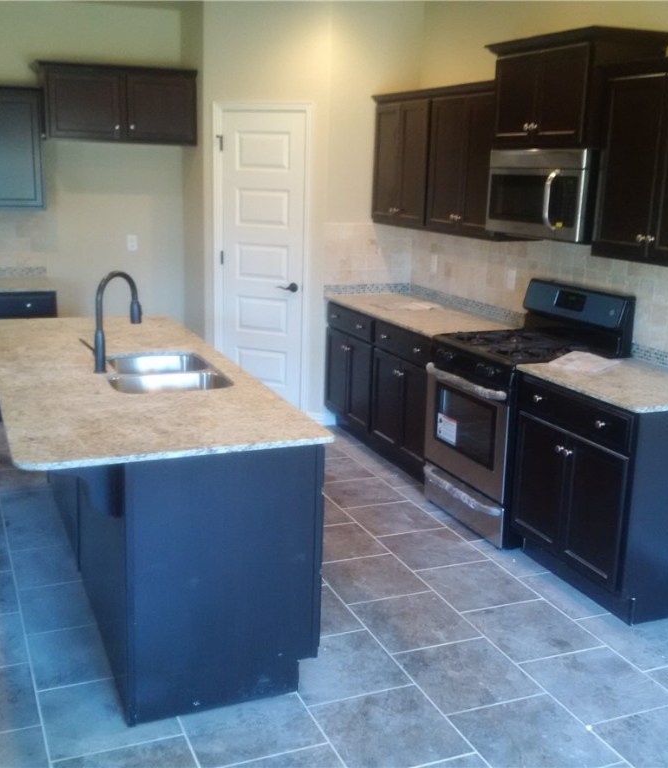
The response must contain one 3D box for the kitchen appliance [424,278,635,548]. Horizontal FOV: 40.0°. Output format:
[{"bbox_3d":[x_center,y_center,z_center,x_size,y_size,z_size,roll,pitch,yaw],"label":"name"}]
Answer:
[{"bbox_3d":[0.933,0.117,4.618,0.693,1.165,0.758,-4,15,-22],"label":"kitchen appliance"}]

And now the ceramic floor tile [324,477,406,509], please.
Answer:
[{"bbox_3d":[0.146,0.599,5.043,0.402,0.010,0.402,-4,15,-22],"label":"ceramic floor tile"}]

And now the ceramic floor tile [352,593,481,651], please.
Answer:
[{"bbox_3d":[0.317,0.947,3.641,0.405,0.010,0.405,-4,14,-22],"label":"ceramic floor tile"}]

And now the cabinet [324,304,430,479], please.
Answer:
[{"bbox_3d":[0.526,0.004,5.724,0.635,0.880,1.532,-4,14,-22],"label":"cabinet"}]

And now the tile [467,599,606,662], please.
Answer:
[{"bbox_3d":[0.771,0.965,3.589,0.402,0.010,0.402,-4,15,-22],"label":"tile"}]

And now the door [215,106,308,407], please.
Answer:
[{"bbox_3d":[-0.483,-0.778,6.277,0.640,2.060,0.050,7,15,21],"label":"door"}]

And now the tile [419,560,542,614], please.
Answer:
[{"bbox_3d":[0.615,0.873,3.953,0.402,0.010,0.402,-4,15,-22],"label":"tile"}]

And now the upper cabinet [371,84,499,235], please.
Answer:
[{"bbox_3d":[0.697,-1.323,5.468,0.345,0.801,1.532,-4,14,-22],"label":"upper cabinet"}]

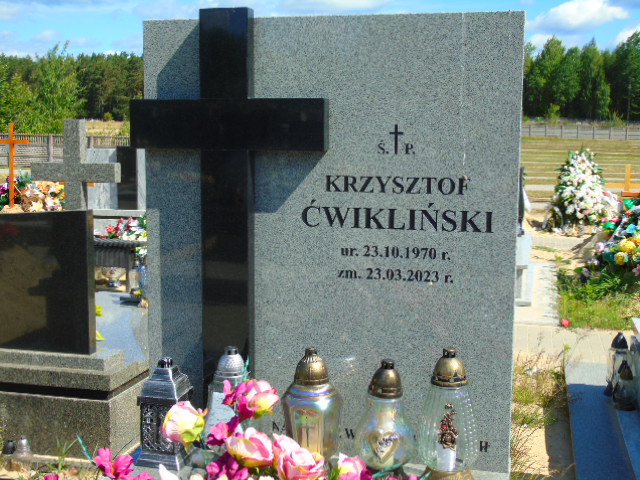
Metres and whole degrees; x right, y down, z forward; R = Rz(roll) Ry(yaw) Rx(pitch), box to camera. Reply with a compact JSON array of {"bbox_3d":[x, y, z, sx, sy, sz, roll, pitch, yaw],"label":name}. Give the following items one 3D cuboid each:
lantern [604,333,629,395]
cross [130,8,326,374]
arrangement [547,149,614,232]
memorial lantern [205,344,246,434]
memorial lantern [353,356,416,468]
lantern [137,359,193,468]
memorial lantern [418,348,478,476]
[{"bbox_3d":[1.321,0.551,3.750,0.105,0.280,0.105,2,7,13],"label":"lantern"},{"bbox_3d":[-0.230,-0.011,2.133,0.499,1.107,0.052,2,8,13],"label":"cross"},{"bbox_3d":[3.247,-0.629,10.750,0.780,1.020,0.500,0,7,-5],"label":"arrangement"},{"bbox_3d":[-0.214,0.400,2.050,0.125,0.285,0.120,2,7,13],"label":"memorial lantern"},{"bbox_3d":[0.153,0.415,1.979,0.143,0.276,0.143,1,7,8],"label":"memorial lantern"},{"bbox_3d":[-0.373,0.411,2.067,0.118,0.256,0.118,2,7,14],"label":"lantern"},{"bbox_3d":[0.295,0.404,1.948,0.142,0.308,0.142,1,7,8],"label":"memorial lantern"}]

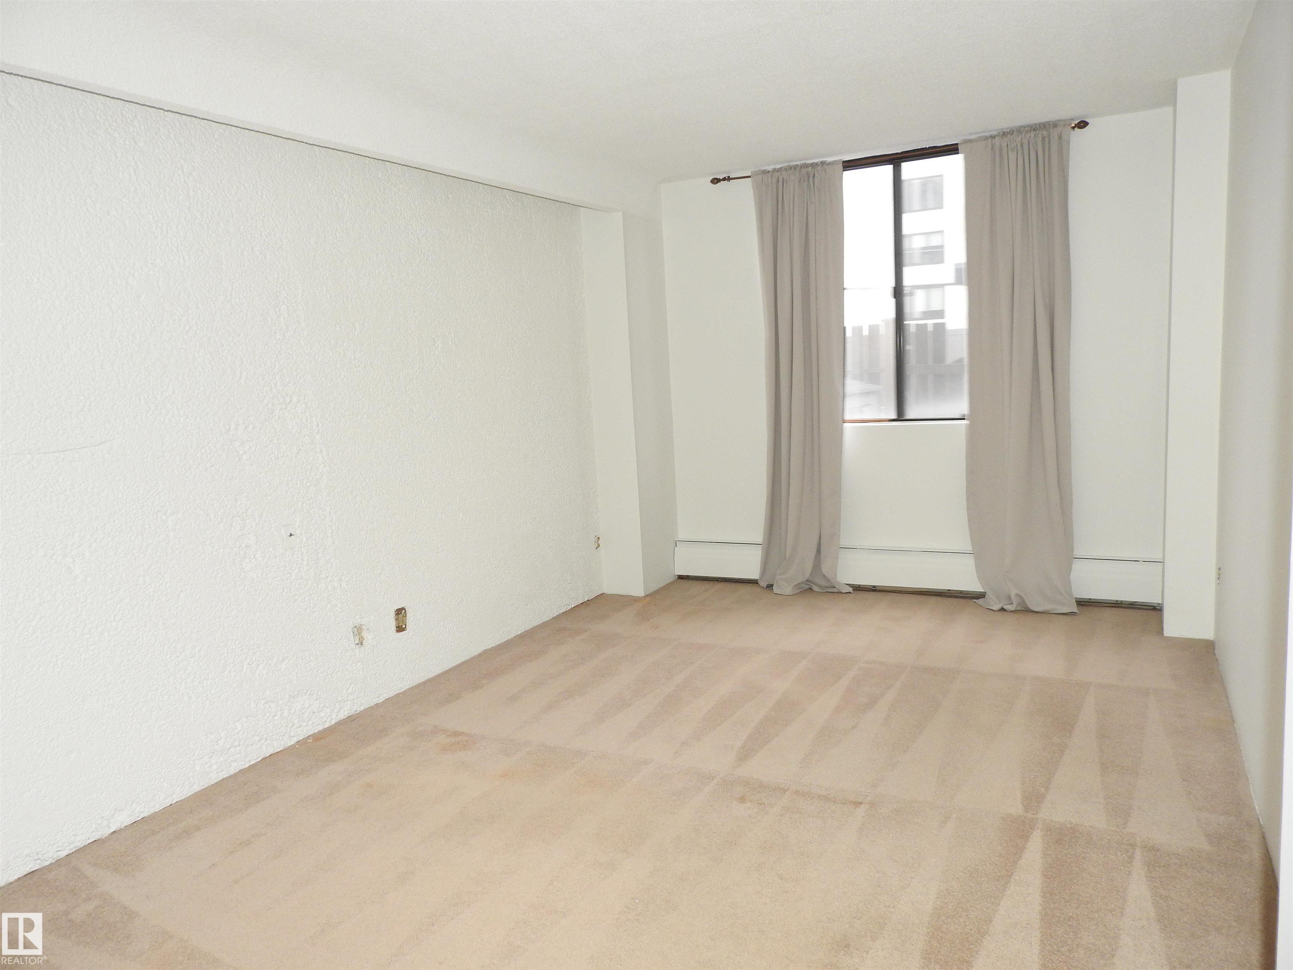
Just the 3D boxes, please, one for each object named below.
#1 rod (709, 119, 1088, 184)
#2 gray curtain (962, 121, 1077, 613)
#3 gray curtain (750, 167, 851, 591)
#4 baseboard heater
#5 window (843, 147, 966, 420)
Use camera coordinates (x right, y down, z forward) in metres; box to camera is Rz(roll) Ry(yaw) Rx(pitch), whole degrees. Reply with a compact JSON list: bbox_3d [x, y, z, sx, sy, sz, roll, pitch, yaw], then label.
[{"bbox_3d":[1.263,-1.750,4.767,1.960,0.055,0.090,1,9,25],"label":"rod"},{"bbox_3d":[1.912,-0.562,4.602,0.555,2.440,0.140,1,9,25],"label":"gray curtain"},{"bbox_3d":[0.871,-0.570,5.096,0.550,2.435,0.130,1,9,25],"label":"gray curtain"},{"bbox_3d":[1.397,0.486,5.103,2.685,0.245,0.075,1,9,25],"label":"baseboard heater"},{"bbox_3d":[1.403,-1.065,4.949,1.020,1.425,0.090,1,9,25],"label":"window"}]

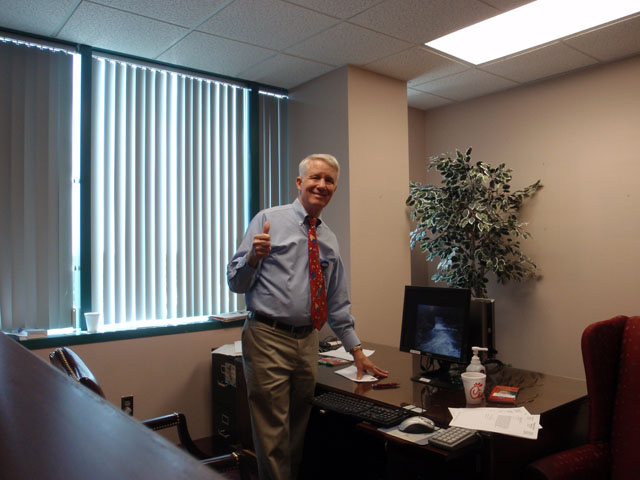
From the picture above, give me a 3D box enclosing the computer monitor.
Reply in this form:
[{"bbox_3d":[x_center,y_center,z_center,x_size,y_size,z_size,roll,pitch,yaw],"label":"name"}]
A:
[{"bbox_3d":[0.515,0.419,2.318,0.200,0.407,0.370,0,0,-39],"label":"computer monitor"}]

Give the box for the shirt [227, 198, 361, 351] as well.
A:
[{"bbox_3d":[-0.090,0.165,2.190,0.580,0.660,0.340,0,0,-33],"label":"shirt"}]

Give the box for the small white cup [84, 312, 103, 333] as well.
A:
[{"bbox_3d":[-1.397,0.510,3.190,0.096,0.112,0.096,0,0,-38],"label":"small white cup"}]

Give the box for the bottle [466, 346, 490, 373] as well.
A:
[{"bbox_3d":[0.642,0.530,2.109,0.088,0.183,0.072,0,0,22],"label":"bottle"}]

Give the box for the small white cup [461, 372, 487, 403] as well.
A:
[{"bbox_3d":[0.589,0.567,1.978,0.096,0.108,0.096,0,0,0],"label":"small white cup"}]

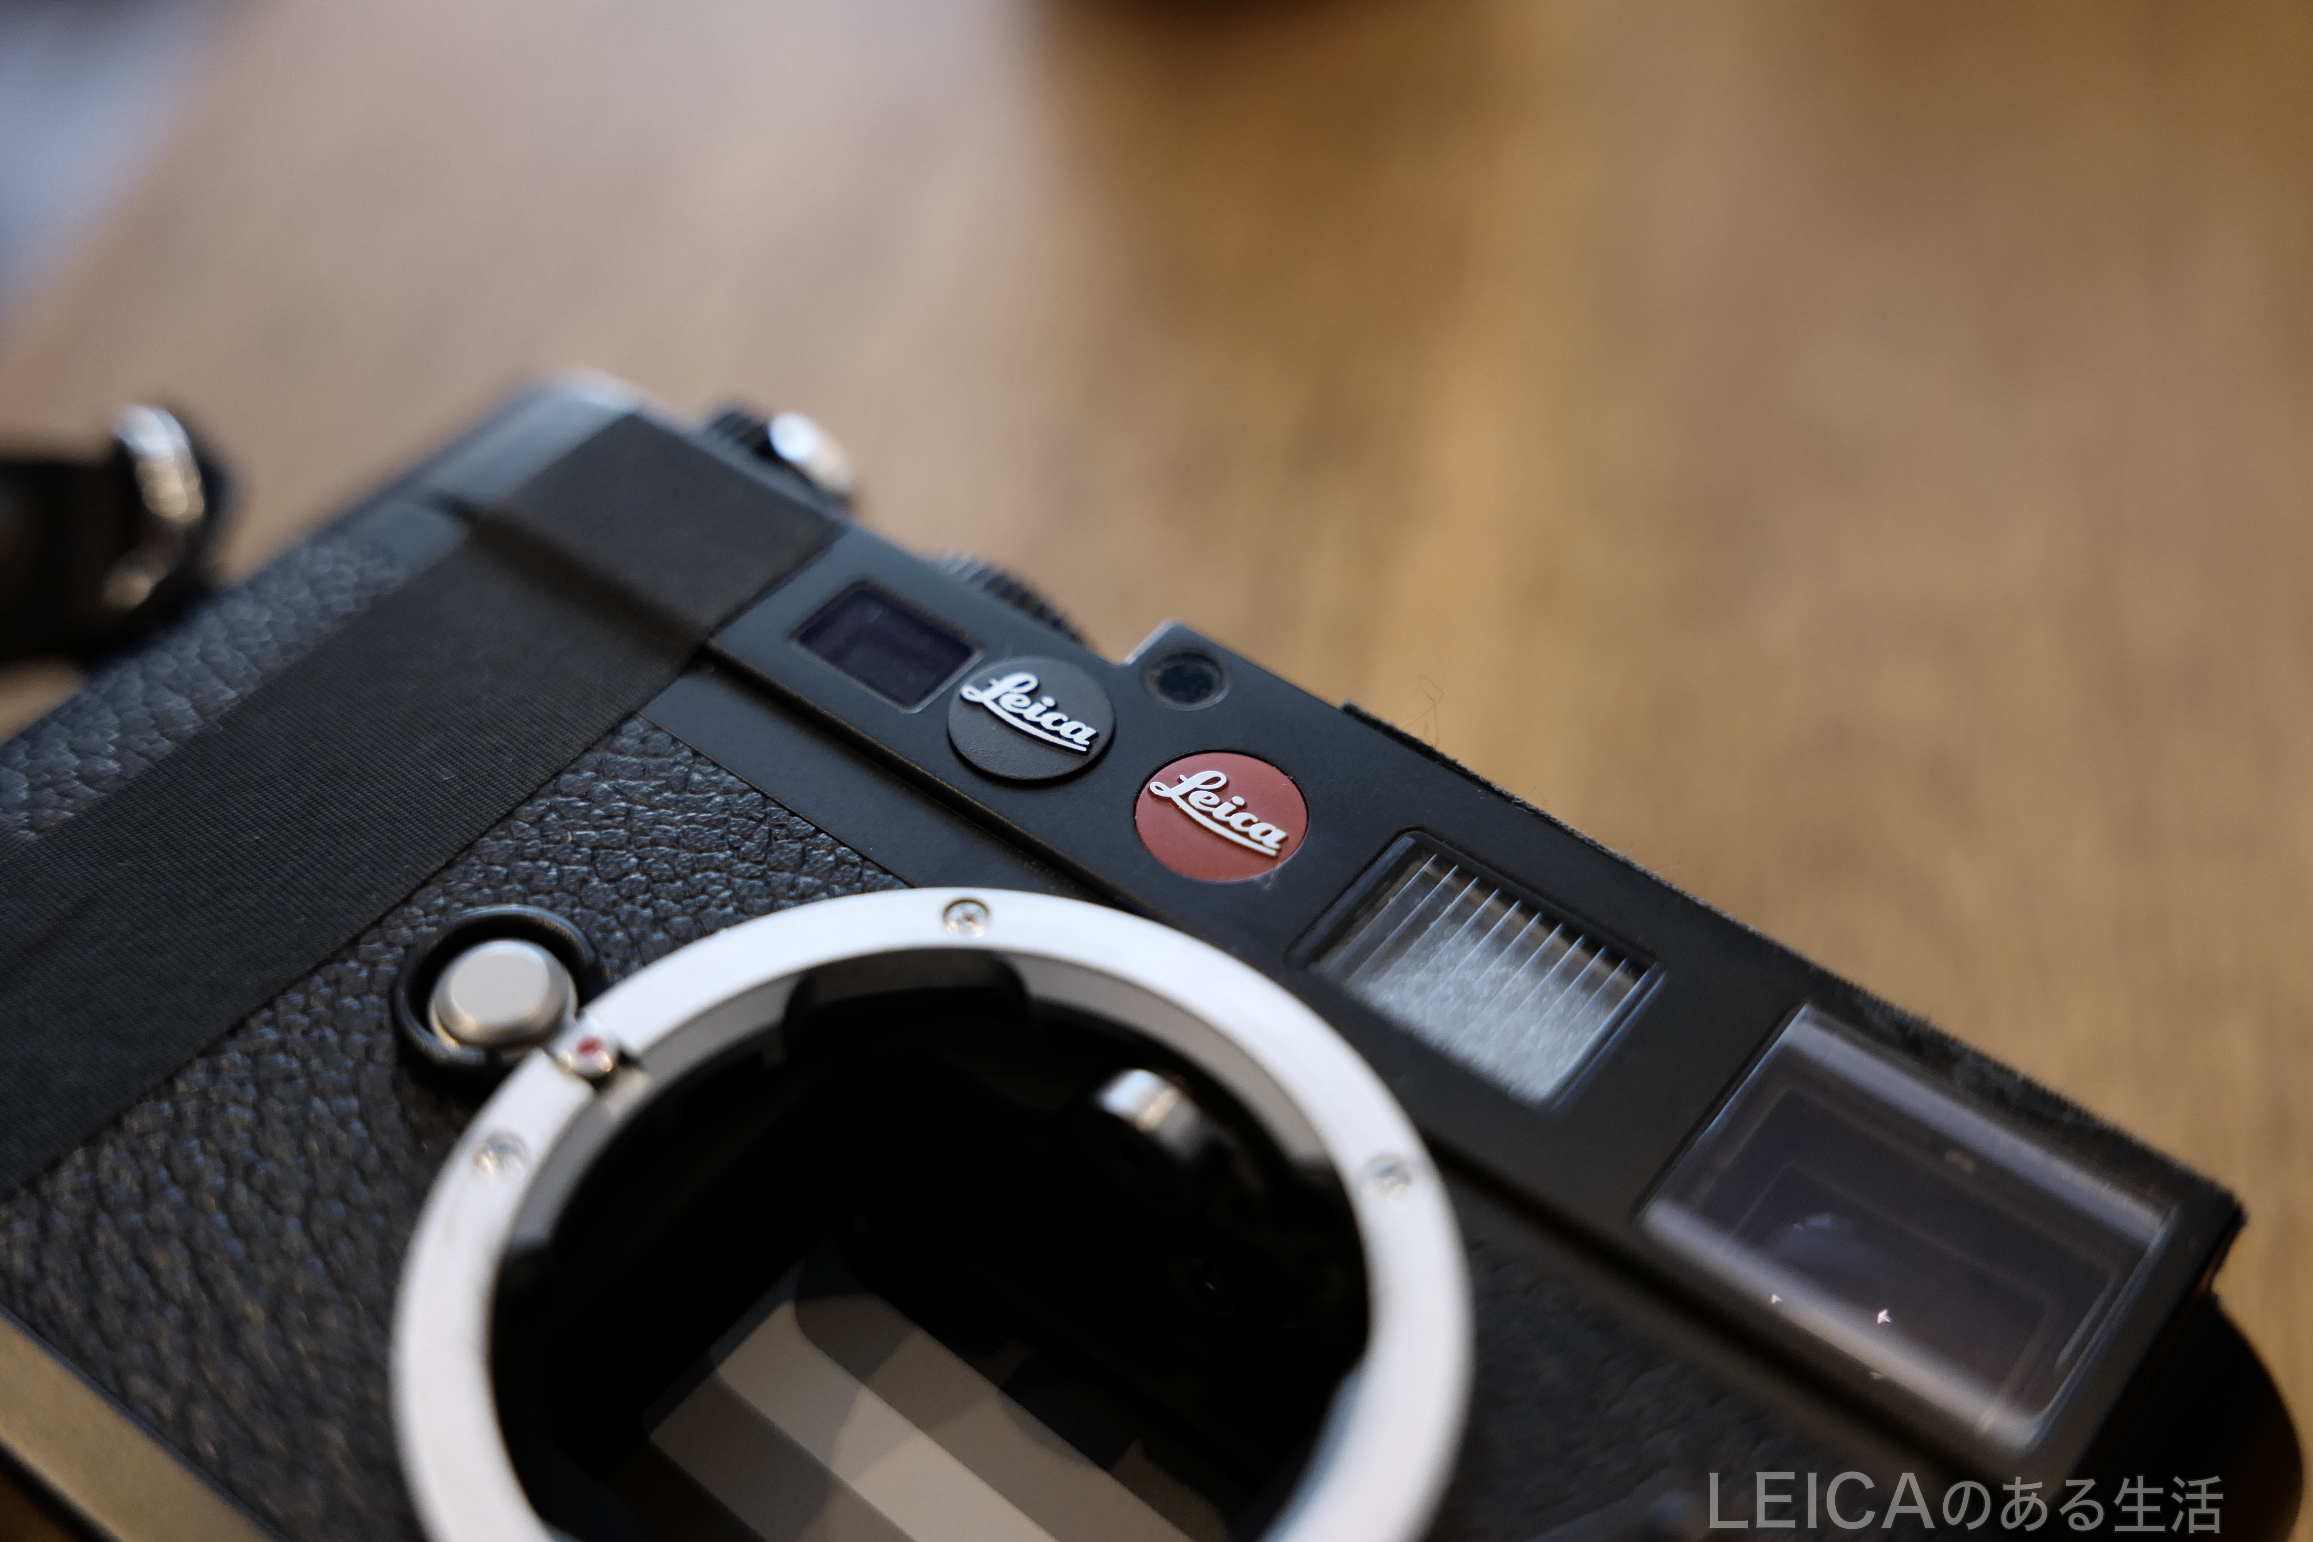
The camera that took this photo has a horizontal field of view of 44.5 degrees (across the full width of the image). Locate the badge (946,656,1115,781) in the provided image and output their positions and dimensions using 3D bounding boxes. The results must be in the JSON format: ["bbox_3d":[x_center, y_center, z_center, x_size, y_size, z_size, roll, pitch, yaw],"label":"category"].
[{"bbox_3d":[-0.007,-0.003,0.169,0.010,0.001,0.010,30,53,23],"label":"badge"}]

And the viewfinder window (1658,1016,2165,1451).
[{"bbox_3d":[0.039,0.023,0.148,0.022,0.002,0.018,30,53,23],"label":"viewfinder window"}]

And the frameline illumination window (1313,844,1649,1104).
[{"bbox_3d":[0.018,0.011,0.159,0.017,0.002,0.013,30,53,23],"label":"frameline illumination window"}]

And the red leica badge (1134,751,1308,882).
[{"bbox_3d":[0.004,0.002,0.165,0.010,0.001,0.010,30,53,23],"label":"red leica badge"}]

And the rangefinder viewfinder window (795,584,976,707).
[{"bbox_3d":[-0.017,-0.007,0.175,0.010,0.002,0.007,30,53,23],"label":"rangefinder viewfinder window"}]

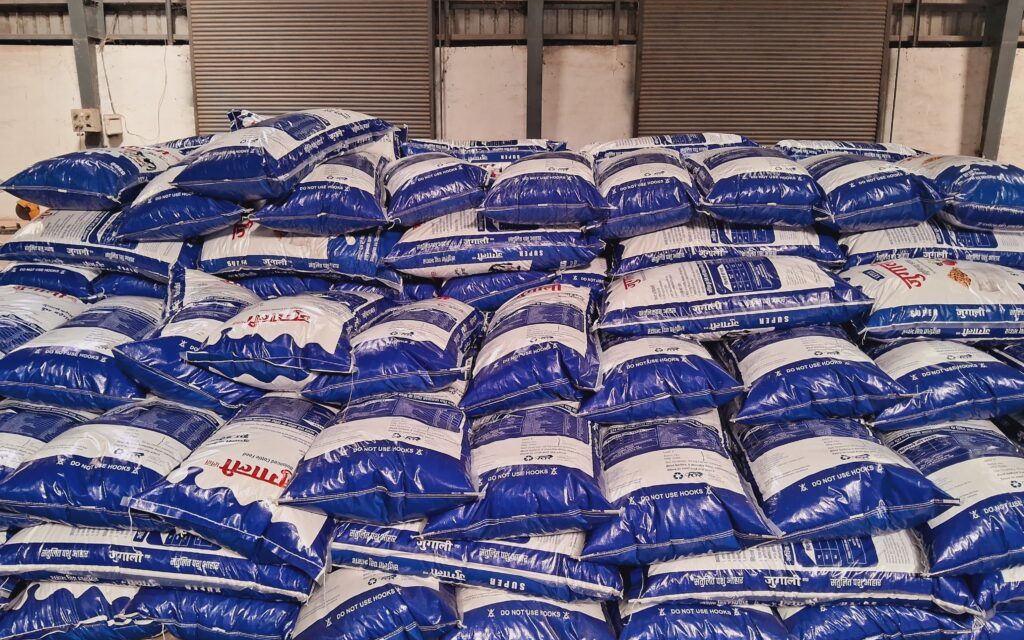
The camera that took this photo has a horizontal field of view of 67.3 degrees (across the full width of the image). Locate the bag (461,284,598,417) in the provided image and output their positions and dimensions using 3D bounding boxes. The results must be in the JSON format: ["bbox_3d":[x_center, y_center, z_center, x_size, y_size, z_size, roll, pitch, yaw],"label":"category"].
[{"bbox_3d":[0.070,0.129,3.111,0.510,0.230,0.870,-4,20,6],"label":"bag"}]

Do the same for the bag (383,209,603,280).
[{"bbox_3d":[-0.090,-0.316,3.361,0.890,0.200,0.560,-4,11,-3],"label":"bag"}]

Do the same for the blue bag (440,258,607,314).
[{"bbox_3d":[0.000,-0.182,3.156,0.570,0.200,0.800,0,12,0],"label":"blue bag"}]

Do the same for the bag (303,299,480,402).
[{"bbox_3d":[-0.445,0.099,3.135,0.580,0.220,0.880,-4,17,3],"label":"bag"}]

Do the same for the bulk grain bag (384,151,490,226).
[{"bbox_3d":[-0.350,-0.608,3.430,0.500,0.250,0.800,-11,18,-9],"label":"bulk grain bag"}]

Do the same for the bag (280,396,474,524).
[{"bbox_3d":[-0.450,0.458,2.868,0.590,0.220,0.880,-2,12,-3],"label":"bag"}]

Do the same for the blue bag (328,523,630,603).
[{"bbox_3d":[-0.100,0.702,2.651,0.900,0.180,0.560,6,11,3],"label":"blue bag"}]

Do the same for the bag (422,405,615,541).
[{"bbox_3d":[0.025,0.400,2.479,0.570,0.210,0.810,-3,16,-1],"label":"bag"}]

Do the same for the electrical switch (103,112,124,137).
[{"bbox_3d":[-4.405,-2.153,8.500,0.180,0.215,0.075,0,9,-1],"label":"electrical switch"}]

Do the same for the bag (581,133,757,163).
[{"bbox_3d":[0.810,-0.862,4.132,0.900,0.220,0.560,-3,11,1],"label":"bag"}]

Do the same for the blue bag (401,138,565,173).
[{"bbox_3d":[-0.152,-0.841,4.024,0.830,0.210,0.530,0,12,0],"label":"blue bag"}]

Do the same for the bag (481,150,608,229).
[{"bbox_3d":[0.152,-0.594,3.464,0.550,0.250,0.800,0,17,0],"label":"bag"}]

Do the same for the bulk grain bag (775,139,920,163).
[{"bbox_3d":[1.776,-0.880,4.213,0.830,0.200,0.530,0,12,0],"label":"bulk grain bag"}]

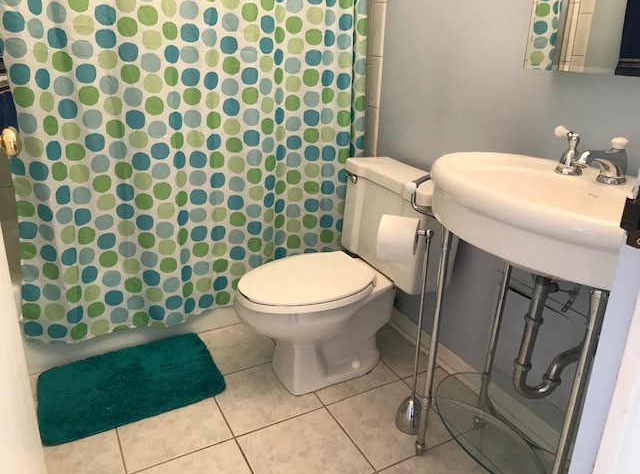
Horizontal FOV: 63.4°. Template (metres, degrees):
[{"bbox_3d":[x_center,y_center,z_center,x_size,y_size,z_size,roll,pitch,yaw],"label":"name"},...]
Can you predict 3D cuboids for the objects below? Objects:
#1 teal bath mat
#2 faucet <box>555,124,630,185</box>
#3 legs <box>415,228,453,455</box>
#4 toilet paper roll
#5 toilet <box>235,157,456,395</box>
[{"bbox_3d":[-0.682,0.517,1.861,0.594,0.024,0.425,-11,24,-26],"label":"teal bath mat"},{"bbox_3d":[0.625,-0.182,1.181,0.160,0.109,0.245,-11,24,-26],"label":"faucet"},{"bbox_3d":[0.309,0.312,1.422,0.030,0.735,0.030,-10,25,-26],"label":"legs"},{"bbox_3d":[0.220,-0.004,1.441,0.102,0.107,0.107,8,23,18],"label":"toilet paper roll"},{"bbox_3d":[0.042,0.153,1.842,0.722,0.722,0.492,-11,24,-26],"label":"toilet"}]

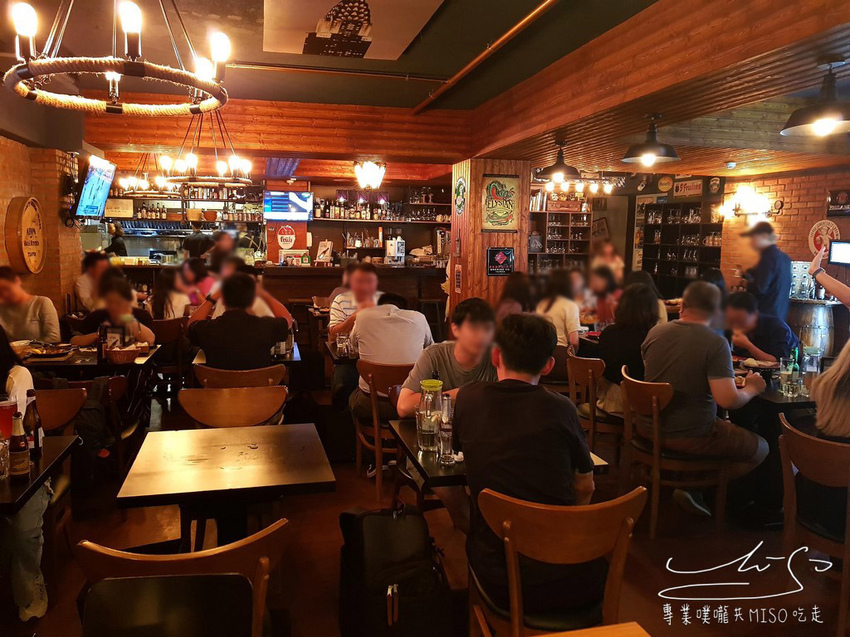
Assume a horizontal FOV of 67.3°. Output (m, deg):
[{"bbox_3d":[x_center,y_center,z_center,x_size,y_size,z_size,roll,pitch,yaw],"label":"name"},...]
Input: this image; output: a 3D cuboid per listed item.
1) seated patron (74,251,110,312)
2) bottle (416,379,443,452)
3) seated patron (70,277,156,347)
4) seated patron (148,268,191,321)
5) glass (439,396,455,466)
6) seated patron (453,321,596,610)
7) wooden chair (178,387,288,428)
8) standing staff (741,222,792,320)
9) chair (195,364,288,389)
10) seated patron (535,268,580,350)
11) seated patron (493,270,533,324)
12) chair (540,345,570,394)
[{"bbox_3d":[-2.982,0.046,6.000,0.800,1.300,0.500,6,8,35],"label":"seated patron"},{"bbox_3d":[0.017,0.361,2.413,0.095,0.262,0.100,1,7,0],"label":"bottle"},{"bbox_3d":[-2.136,0.294,4.496,0.560,1.180,0.850,0,7,-12],"label":"seated patron"},{"bbox_3d":[-2.363,0.121,5.856,0.440,1.210,0.780,0,7,-8],"label":"seated patron"},{"bbox_3d":[0.081,0.381,2.205,0.058,0.226,0.058,-1,7,-15],"label":"glass"},{"bbox_3d":[0.228,0.586,2.119,0.480,1.230,0.760,0,7,-8],"label":"seated patron"},{"bbox_3d":[-0.827,0.756,2.809,0.470,0.820,0.520,-1,7,-15],"label":"wooden chair"},{"bbox_3d":[2.894,0.049,5.401,0.410,1.720,0.490,5,8,31],"label":"standing staff"},{"bbox_3d":[-1.058,0.652,3.826,0.510,0.810,0.510,0,7,-5],"label":"chair"},{"bbox_3d":[1.112,0.254,5.232,0.680,1.310,0.450,-3,8,-31],"label":"seated patron"},{"bbox_3d":[0.926,0.200,5.706,0.780,1.220,0.440,-1,7,-18],"label":"seated patron"},{"bbox_3d":[0.993,0.509,5.191,0.500,0.810,0.500,-1,7,-15],"label":"chair"}]

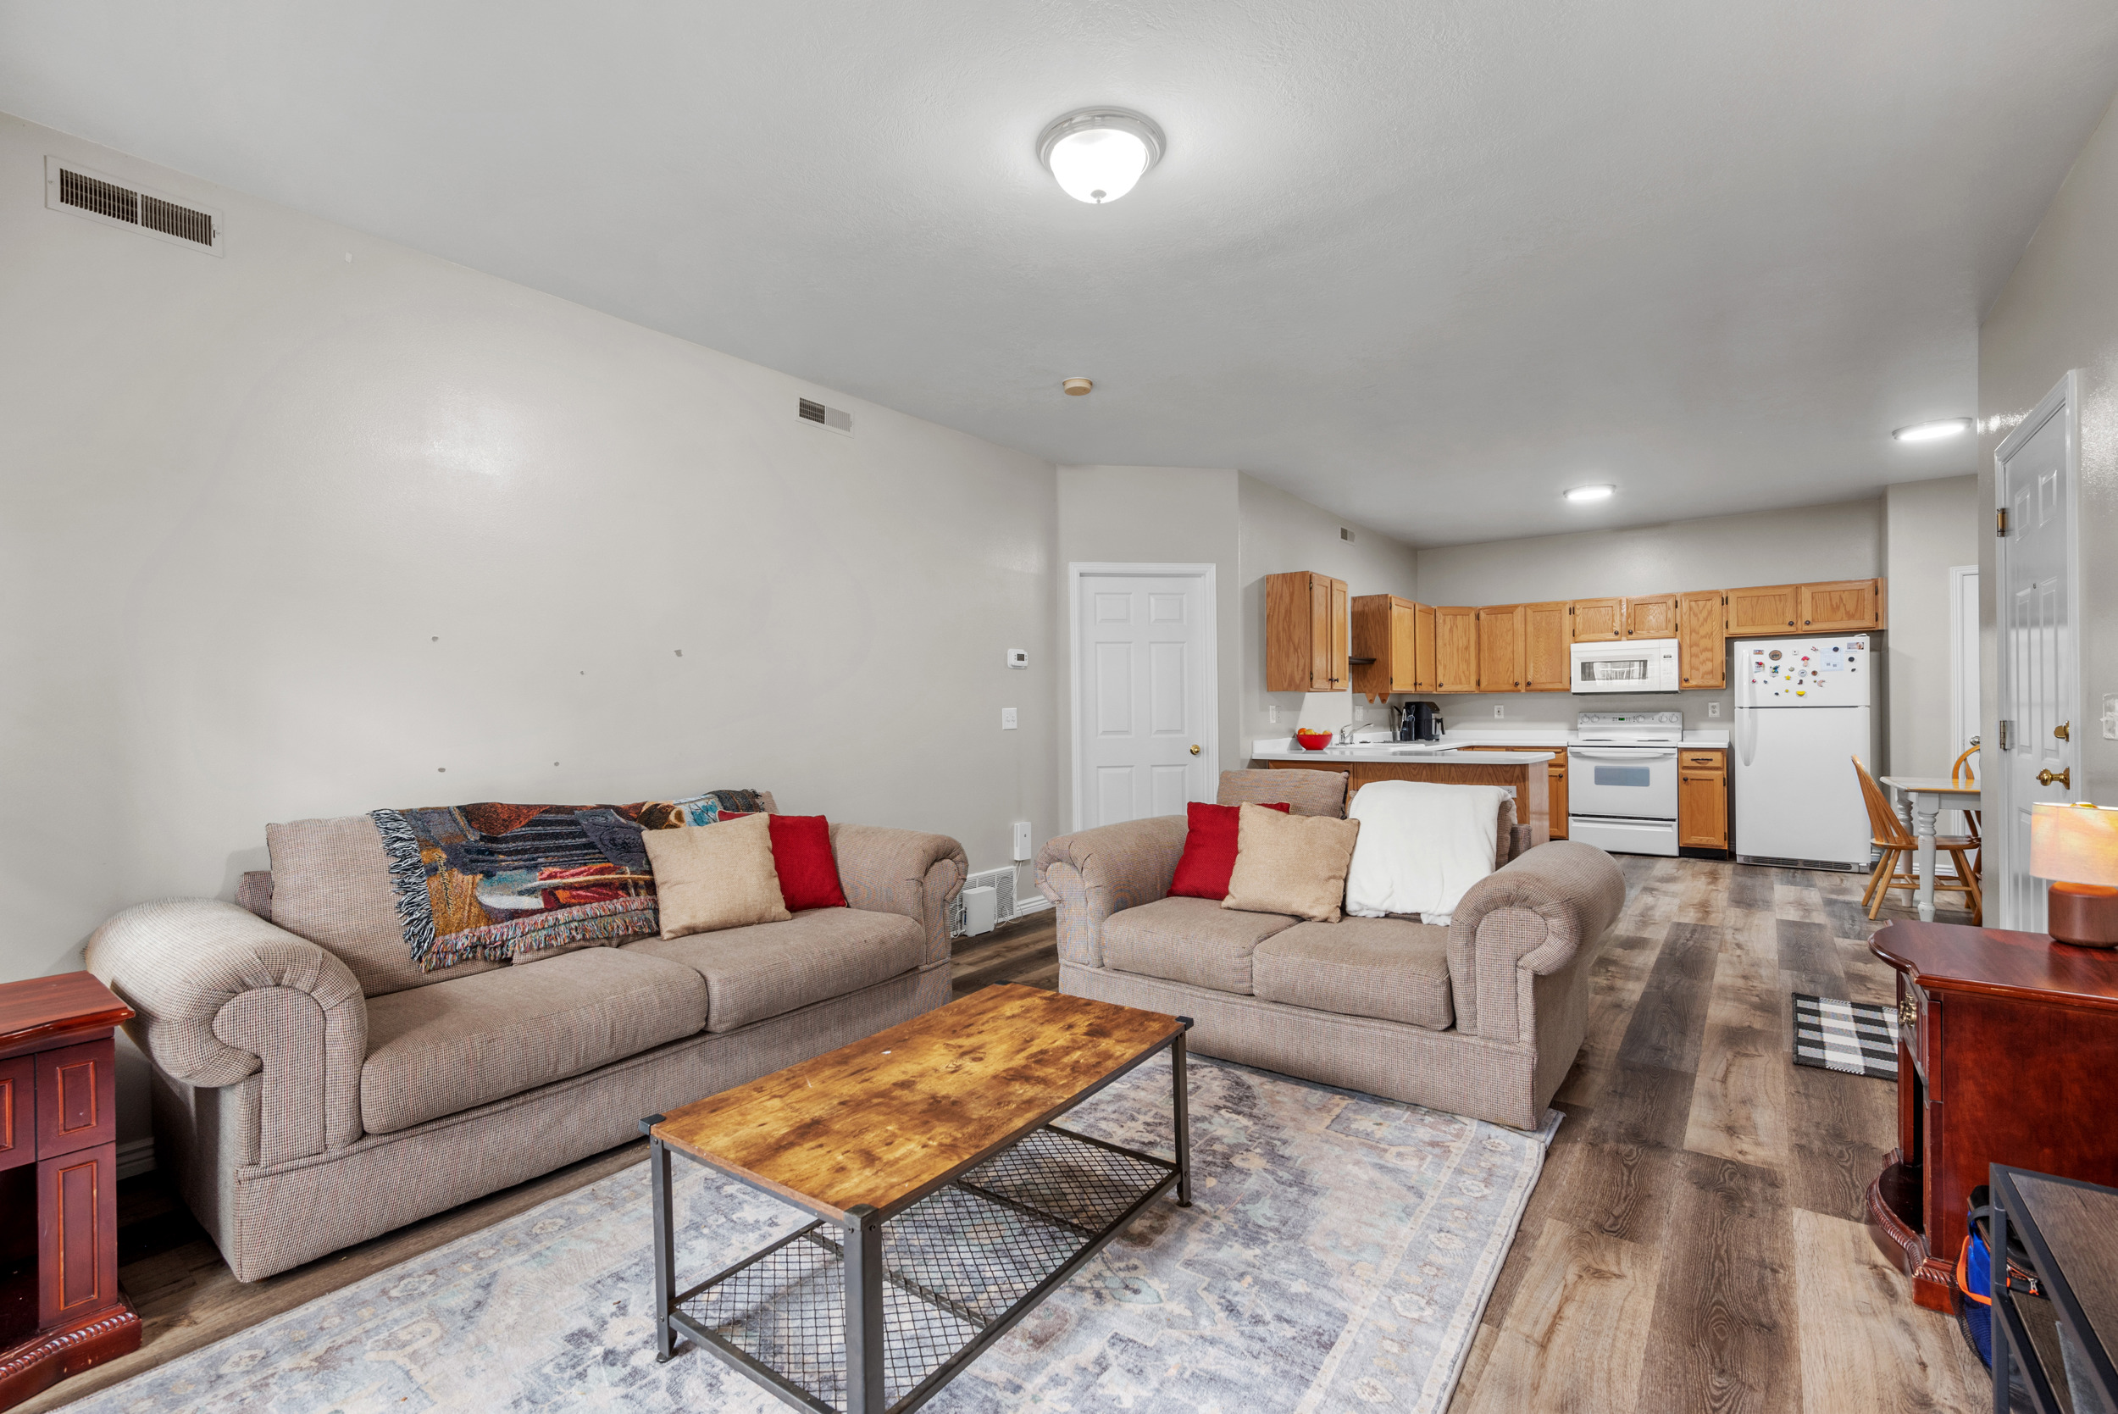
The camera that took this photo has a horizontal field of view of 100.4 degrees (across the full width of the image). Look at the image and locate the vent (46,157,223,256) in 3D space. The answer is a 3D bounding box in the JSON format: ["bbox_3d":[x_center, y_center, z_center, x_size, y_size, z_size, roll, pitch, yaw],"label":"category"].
[{"bbox_3d":[-2.496,-1.349,2.397,0.020,0.140,0.334,-1,0,38],"label":"vent"}]

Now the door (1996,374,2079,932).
[{"bbox_3d":[3.258,0.127,2.917,0.078,2.177,1.010,-1,0,38],"label":"door"}]

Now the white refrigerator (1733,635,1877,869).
[{"bbox_3d":[5.612,0.349,6.690,0.745,1.678,0.730,-1,0,38],"label":"white refrigerator"}]

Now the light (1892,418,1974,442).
[{"bbox_3d":[4.948,-1.552,5.001,0.330,0.050,0.330,-1,0,38],"label":"light"}]

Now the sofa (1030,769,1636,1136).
[{"bbox_3d":[1.000,0.772,3.383,1.900,0.940,0.950,-1,0,36],"label":"sofa"}]

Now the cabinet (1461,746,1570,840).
[{"bbox_3d":[4.163,0.761,7.919,0.808,0.865,0.609,-1,0,38],"label":"cabinet"}]

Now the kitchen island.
[{"bbox_3d":[2.178,0.766,5.613,1.640,0.920,0.790,-1,0,38],"label":"kitchen island"}]

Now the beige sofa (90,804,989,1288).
[{"bbox_3d":[-1.454,0.800,2.930,0.920,0.940,2.350,-1,0,40],"label":"beige sofa"}]

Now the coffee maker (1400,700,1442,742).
[{"bbox_3d":[3.317,0.145,8.019,0.320,0.360,0.210,-1,0,38],"label":"coffee maker"}]

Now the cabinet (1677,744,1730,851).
[{"bbox_3d":[5.159,0.749,7.045,0.300,0.865,0.610,-1,0,38],"label":"cabinet"}]

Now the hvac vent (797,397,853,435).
[{"bbox_3d":[-1.099,-1.375,4.177,0.020,0.129,0.329,-1,0,38],"label":"hvac vent"}]

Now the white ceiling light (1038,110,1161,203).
[{"bbox_3d":[0.115,-1.446,2.398,0.356,0.155,0.356,-1,0,0],"label":"white ceiling light"}]

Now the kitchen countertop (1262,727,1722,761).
[{"bbox_3d":[3.414,0.267,6.574,2.471,0.140,3.681,-1,0,38],"label":"kitchen countertop"}]

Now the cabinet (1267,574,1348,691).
[{"bbox_3d":[1.740,-0.497,6.136,0.325,0.785,0.700,-1,0,38],"label":"cabinet"}]

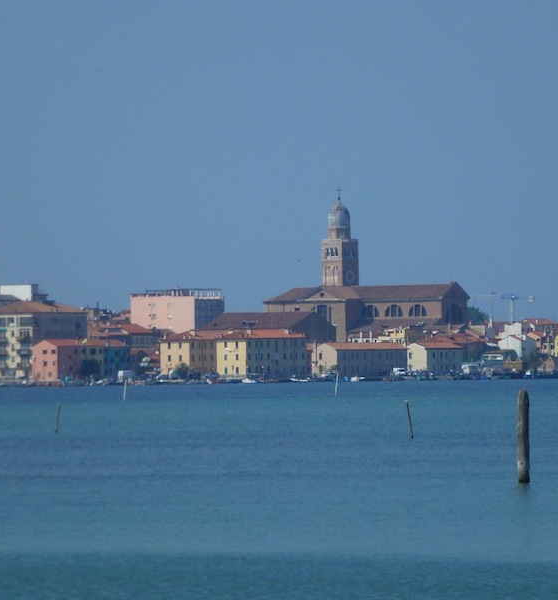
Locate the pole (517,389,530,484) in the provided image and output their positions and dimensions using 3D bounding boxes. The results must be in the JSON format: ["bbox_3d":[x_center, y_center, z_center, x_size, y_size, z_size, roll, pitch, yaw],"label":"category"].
[{"bbox_3d":[6.545,3.644,133.518,0.313,2.528,0.313,0,-1,0],"label":"pole"}]

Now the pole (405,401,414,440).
[{"bbox_3d":[5.848,5.345,223.012,0.116,1.706,0.116,-9,-1,0],"label":"pole"}]

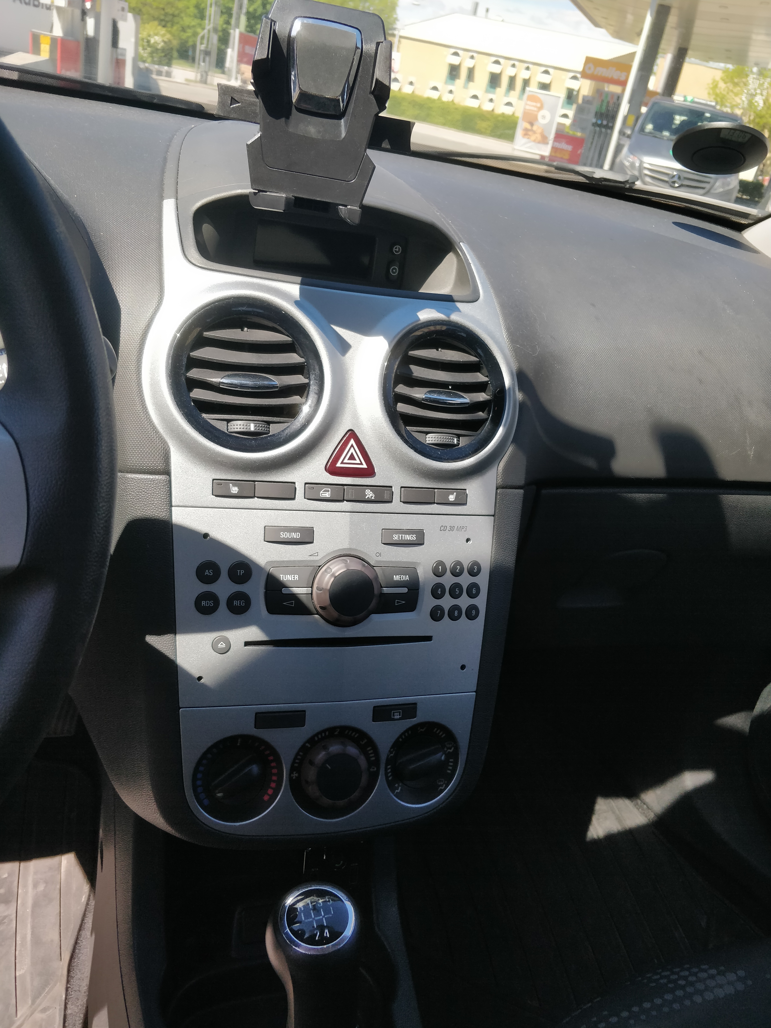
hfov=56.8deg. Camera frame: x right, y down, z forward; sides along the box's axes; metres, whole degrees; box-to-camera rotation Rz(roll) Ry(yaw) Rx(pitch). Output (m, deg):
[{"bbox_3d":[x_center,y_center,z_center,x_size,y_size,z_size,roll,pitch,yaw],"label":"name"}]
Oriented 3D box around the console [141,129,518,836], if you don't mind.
[{"bbox_3d":[-0.044,-0.053,0.521,0.253,0.525,0.166,2,-1,-18],"label":"console"}]

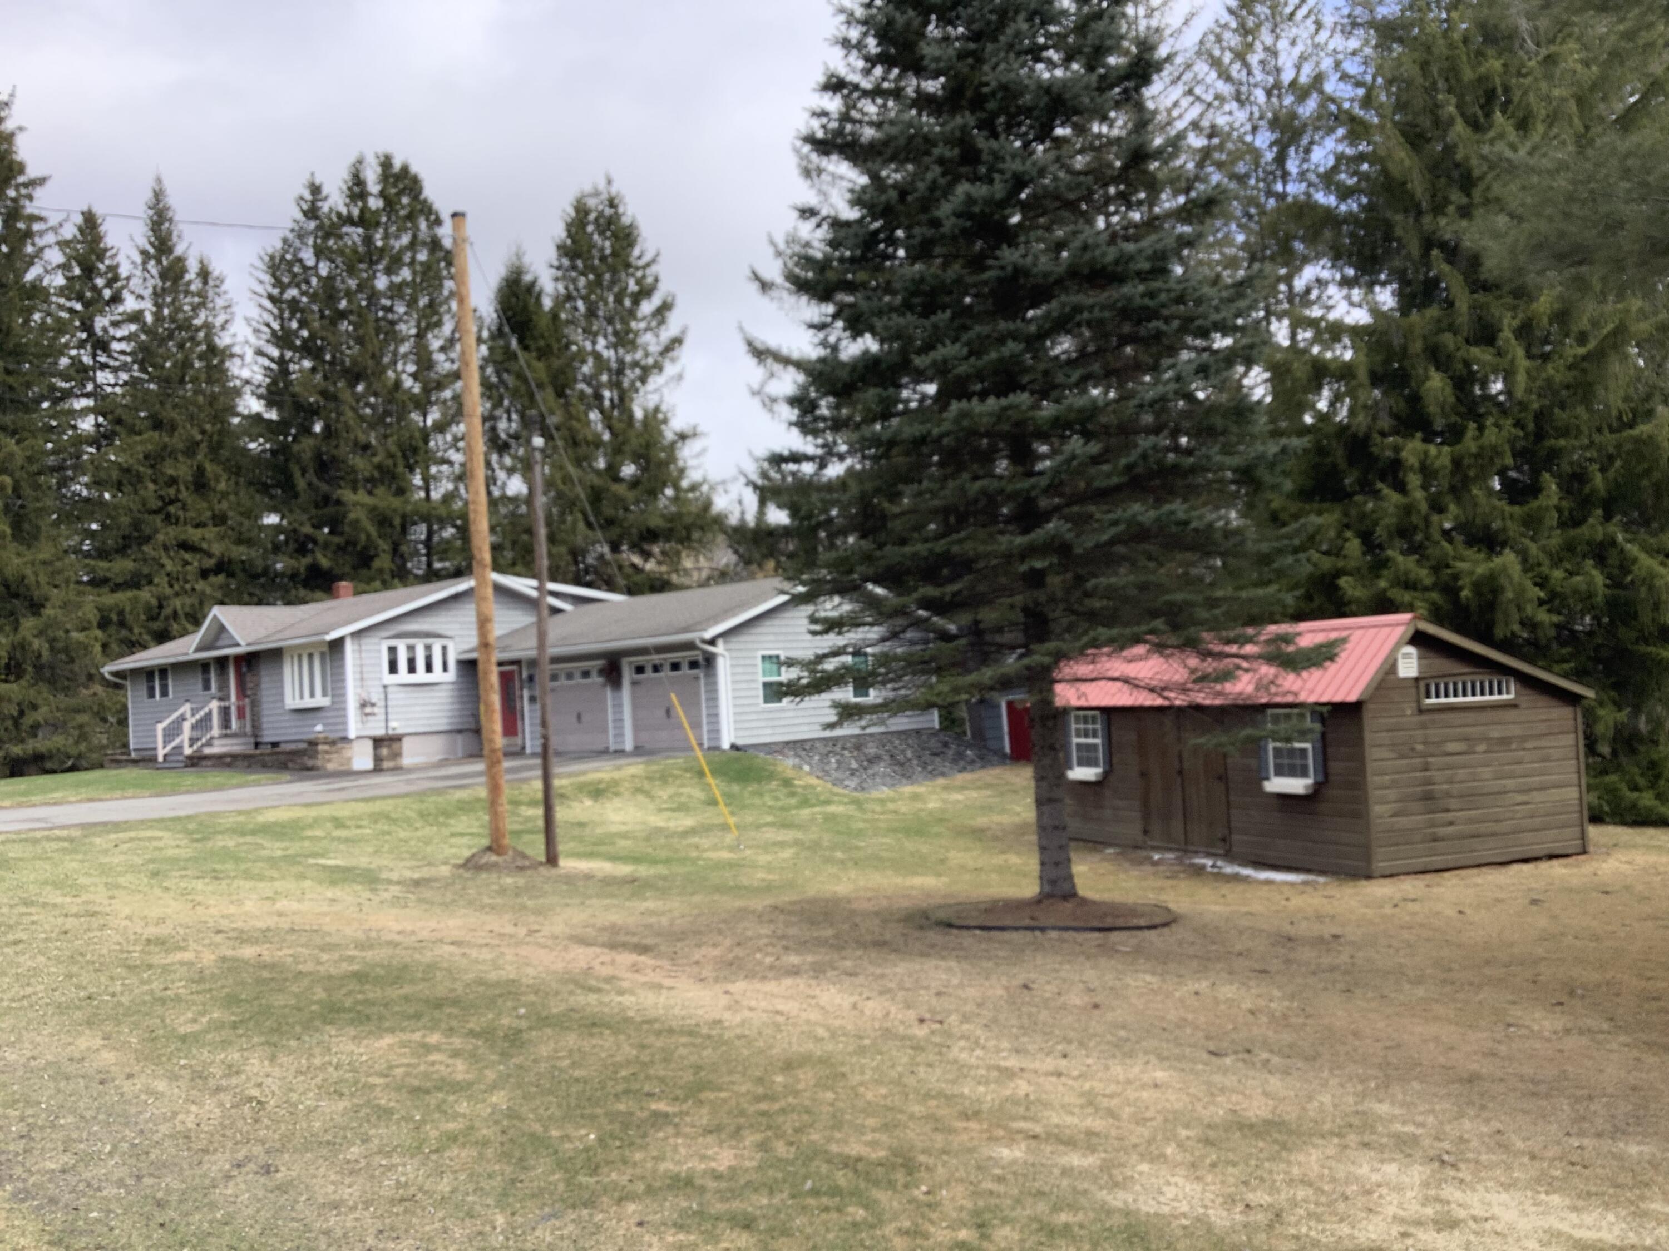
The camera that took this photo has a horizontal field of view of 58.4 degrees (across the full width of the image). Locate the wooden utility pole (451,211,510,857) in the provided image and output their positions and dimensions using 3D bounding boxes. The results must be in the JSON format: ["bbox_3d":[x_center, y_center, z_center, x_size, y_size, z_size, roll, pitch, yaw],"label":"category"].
[{"bbox_3d":[-5.040,-1.345,21.227,0.240,9.194,0.240,-4,-3,0],"label":"wooden utility pole"}]

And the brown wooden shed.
[{"bbox_3d":[6.498,1.648,22.006,3.880,3.133,7.868,-2,-3,-22],"label":"brown wooden shed"}]

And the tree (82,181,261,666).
[{"bbox_3d":[-23.840,-5.631,53.930,6.500,21.430,6.500,-3,-3,0],"label":"tree"}]

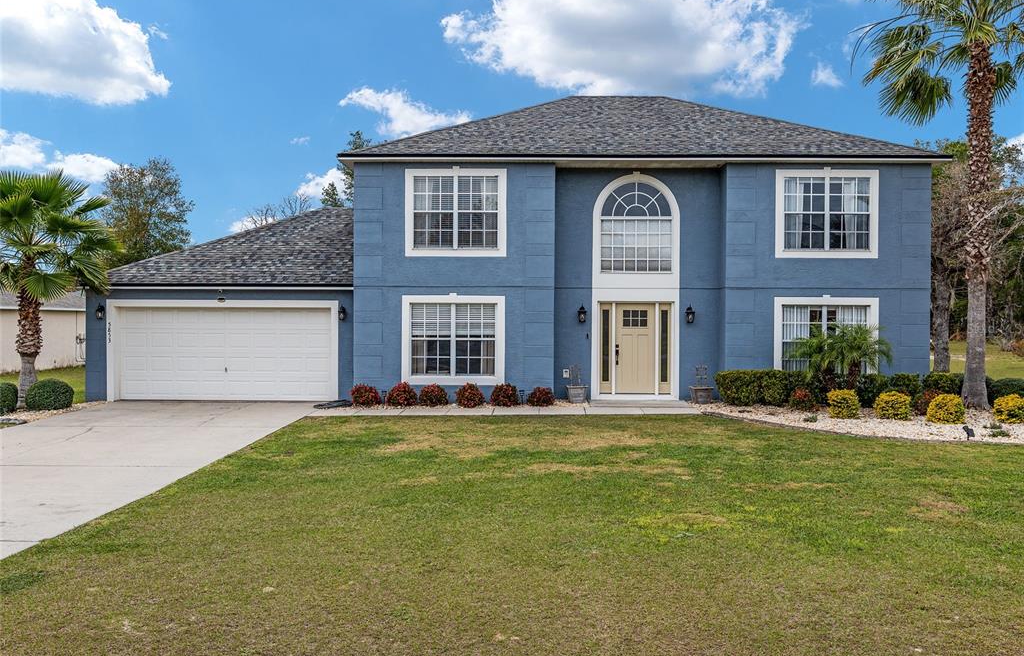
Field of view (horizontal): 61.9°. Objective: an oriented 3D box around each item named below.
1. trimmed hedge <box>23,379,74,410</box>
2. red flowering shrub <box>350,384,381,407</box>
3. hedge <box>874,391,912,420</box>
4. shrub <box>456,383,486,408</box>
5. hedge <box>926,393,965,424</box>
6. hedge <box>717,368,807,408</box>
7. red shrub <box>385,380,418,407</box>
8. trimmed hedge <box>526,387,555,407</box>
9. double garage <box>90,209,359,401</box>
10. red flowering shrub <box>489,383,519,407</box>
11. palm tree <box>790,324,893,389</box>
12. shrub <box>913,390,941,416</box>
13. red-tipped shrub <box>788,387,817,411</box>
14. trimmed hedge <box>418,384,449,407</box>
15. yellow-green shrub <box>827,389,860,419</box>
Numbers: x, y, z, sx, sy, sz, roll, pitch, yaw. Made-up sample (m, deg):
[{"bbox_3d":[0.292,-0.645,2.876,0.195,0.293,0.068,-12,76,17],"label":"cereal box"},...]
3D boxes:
[{"bbox_3d":[-9.580,1.360,17.650,0.960,0.640,0.920,0,0,0],"label":"trimmed hedge"},{"bbox_3d":[-3.090,1.420,18.150,0.630,0.500,0.620,0,0,0],"label":"red flowering shrub"},{"bbox_3d":[7.120,1.440,15.950,0.660,0.520,0.640,0,0,0],"label":"hedge"},{"bbox_3d":[-0.870,1.420,18.050,0.610,0.500,0.610,0,0,0],"label":"shrub"},{"bbox_3d":[8.017,1.499,15.750,0.705,0.550,0.705,0,0,0],"label":"hedge"},{"bbox_3d":[5.289,1.284,18.100,1.963,0.764,0.800,0,0,0],"label":"hedge"},{"bbox_3d":[-2.350,1.410,18.200,0.680,0.500,0.650,0,0,0],"label":"red shrub"},{"bbox_3d":[0.626,1.476,18.250,0.588,0.407,0.588,0,0,0],"label":"trimmed hedge"},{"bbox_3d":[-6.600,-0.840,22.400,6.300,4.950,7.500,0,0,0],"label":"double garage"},{"bbox_3d":[-0.141,1.437,18.150,0.623,0.500,0.623,0,0,0],"label":"red flowering shrub"},{"bbox_3d":[6.620,0.800,17.200,2.000,1.770,1.850,0,0,0],"label":"palm tree"},{"bbox_3d":[8.250,1.462,16.900,0.610,0.490,0.570,0,0,0],"label":"shrub"},{"bbox_3d":[5.960,1.452,17.500,0.550,0.450,0.530,0,0,0],"label":"red-tipped shrub"},{"bbox_3d":[-1.660,1.433,18.150,0.617,0.504,0.617,0,0,0],"label":"trimmed hedge"},{"bbox_3d":[6.420,1.463,16.500,0.640,0.530,0.620,0,0,0],"label":"yellow-green shrub"}]

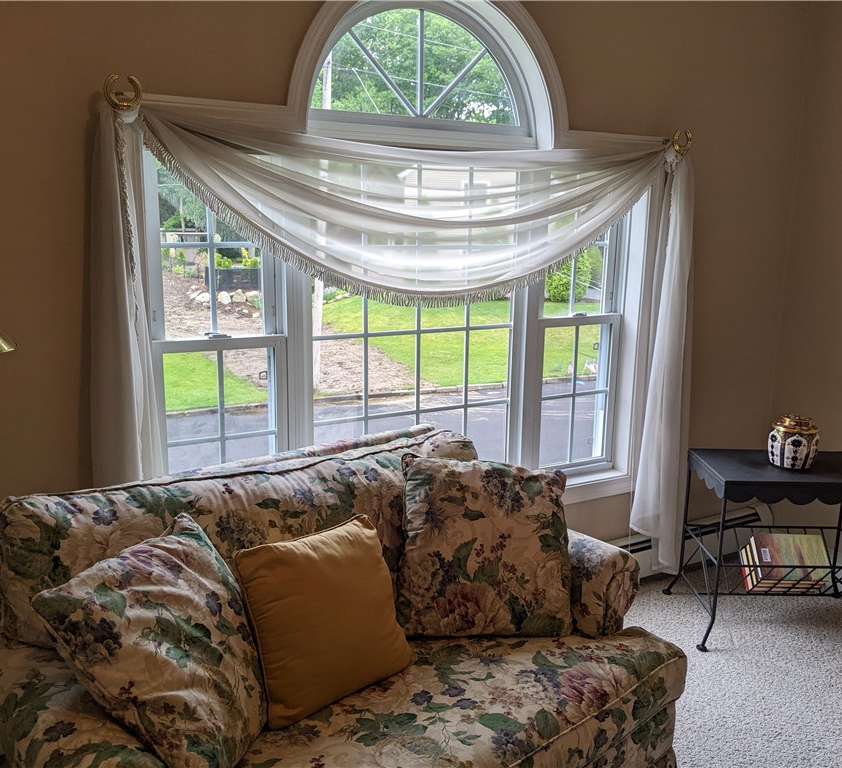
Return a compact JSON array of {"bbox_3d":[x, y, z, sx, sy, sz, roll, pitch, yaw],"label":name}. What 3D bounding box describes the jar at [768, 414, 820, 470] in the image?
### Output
[{"bbox_3d":[1.334,0.205,2.858,0.171,0.177,0.171,1,12,1],"label":"jar"}]

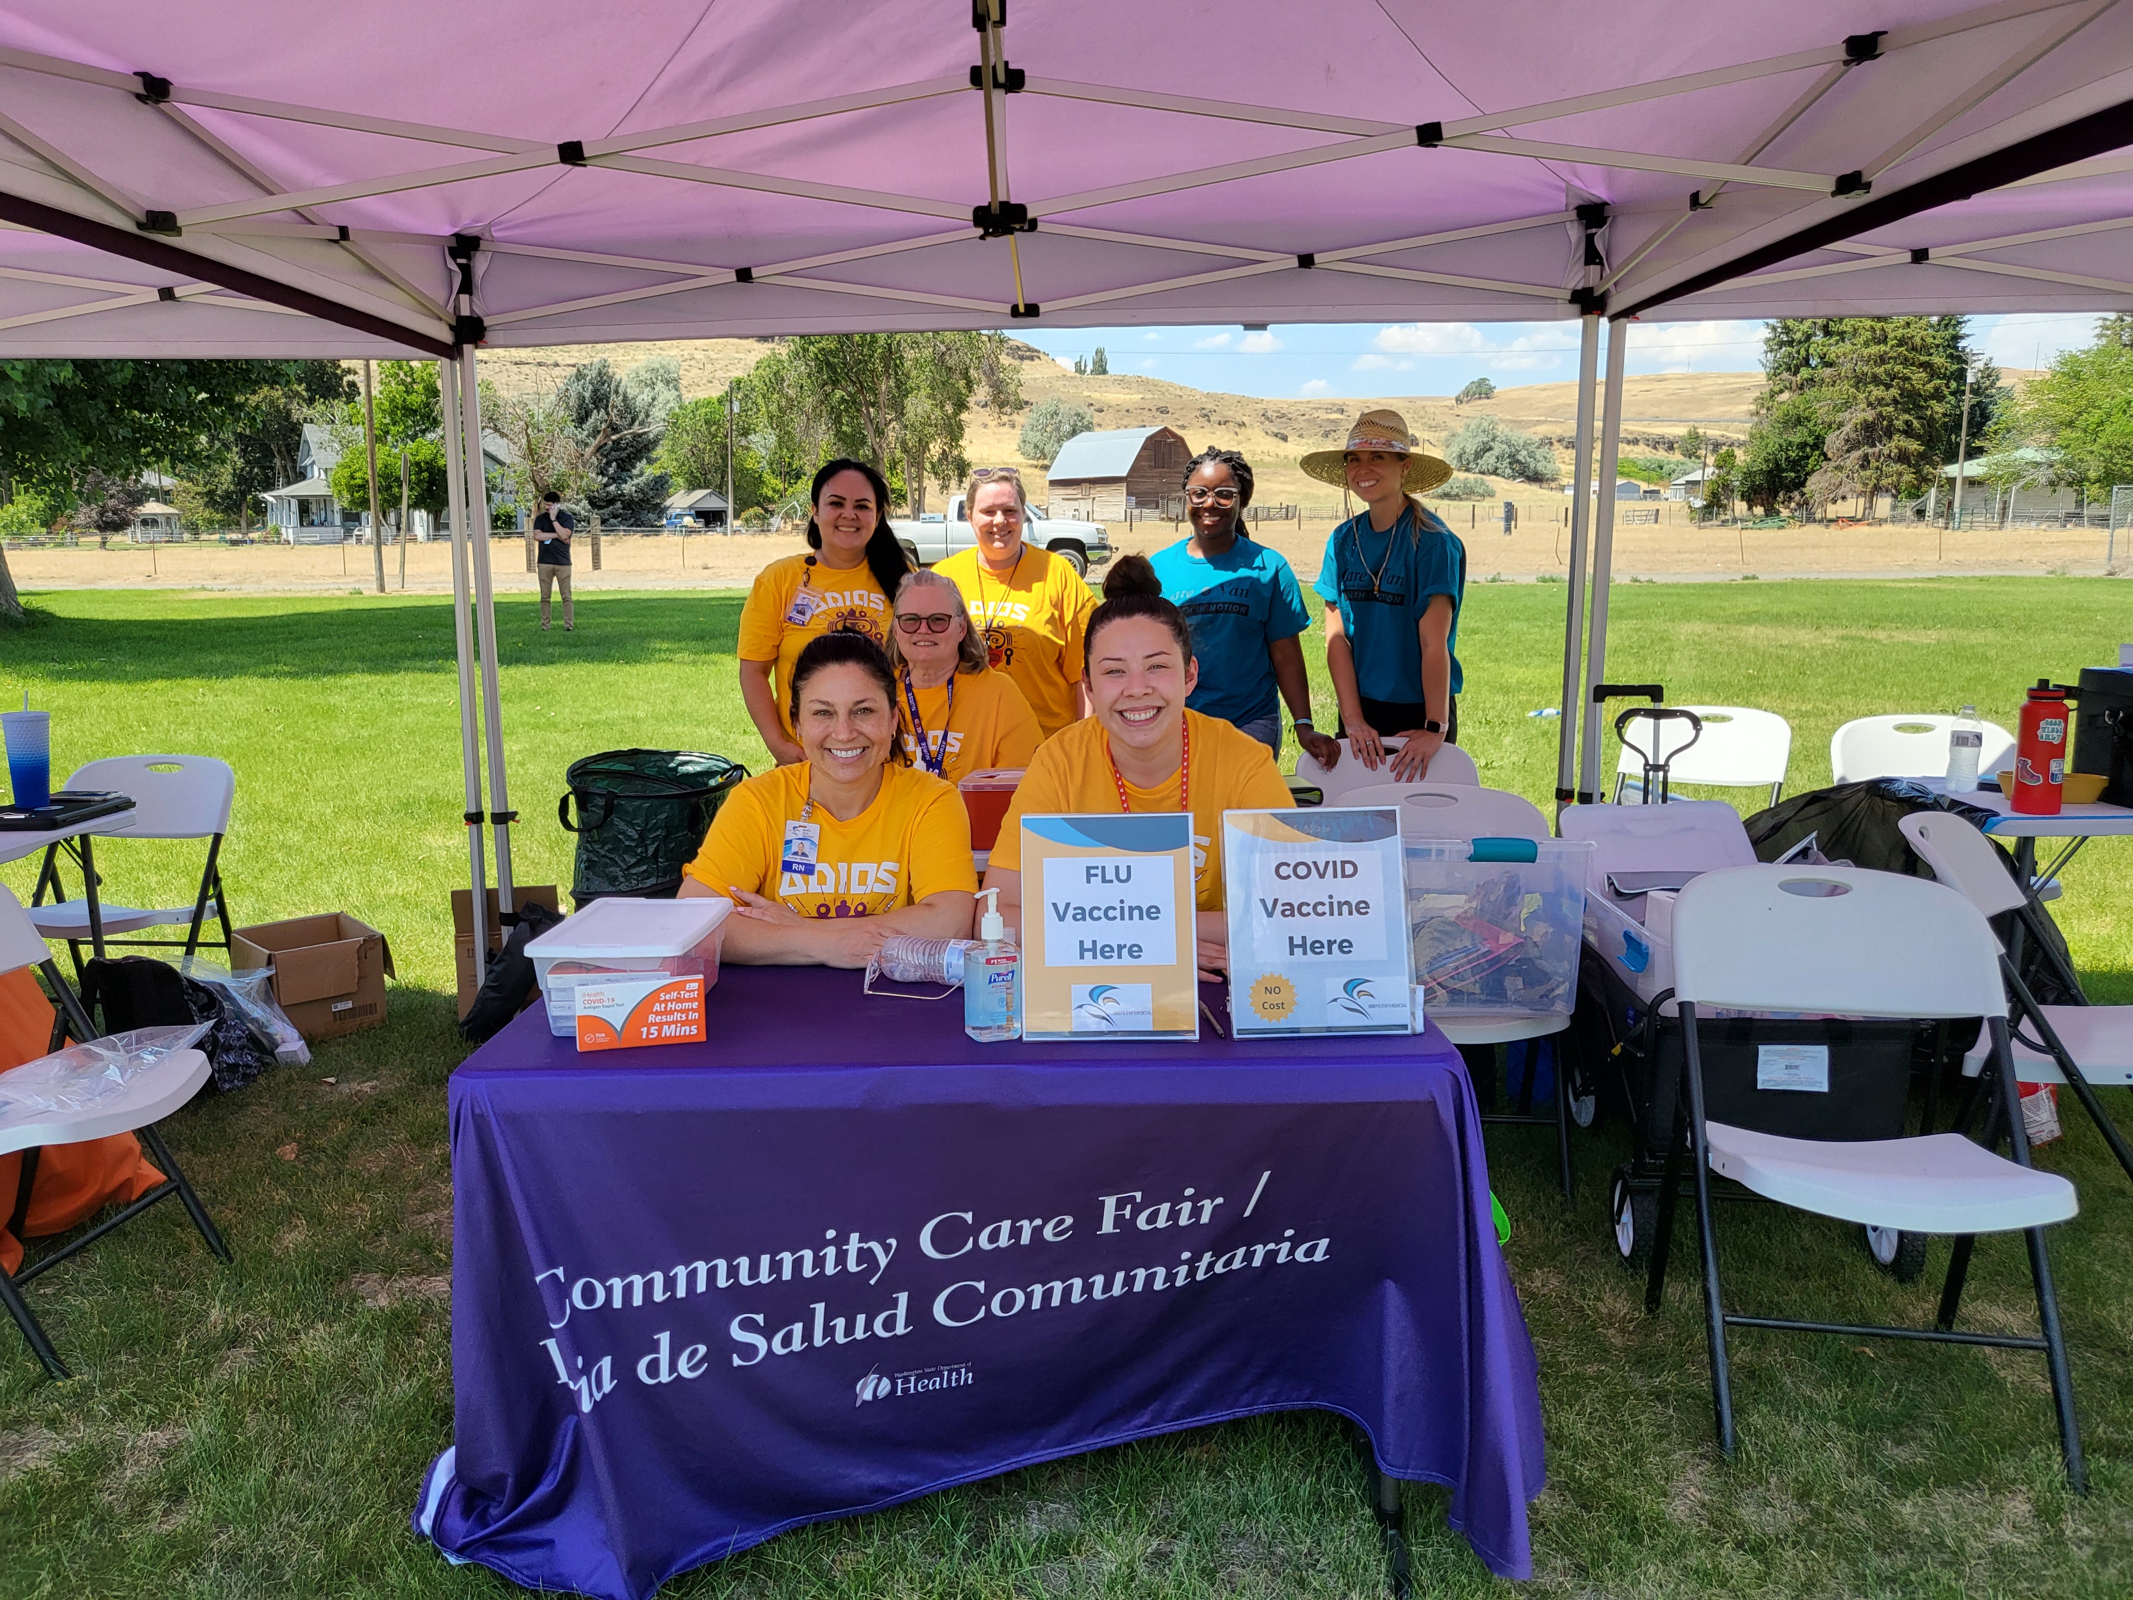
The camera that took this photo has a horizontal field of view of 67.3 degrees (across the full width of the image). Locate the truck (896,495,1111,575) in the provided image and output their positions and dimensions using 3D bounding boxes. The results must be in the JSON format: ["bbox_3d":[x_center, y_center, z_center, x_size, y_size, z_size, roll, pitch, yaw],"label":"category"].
[{"bbox_3d":[-1.886,-5.641,34.544,5.750,1.850,2.000,2,10,10],"label":"truck"}]

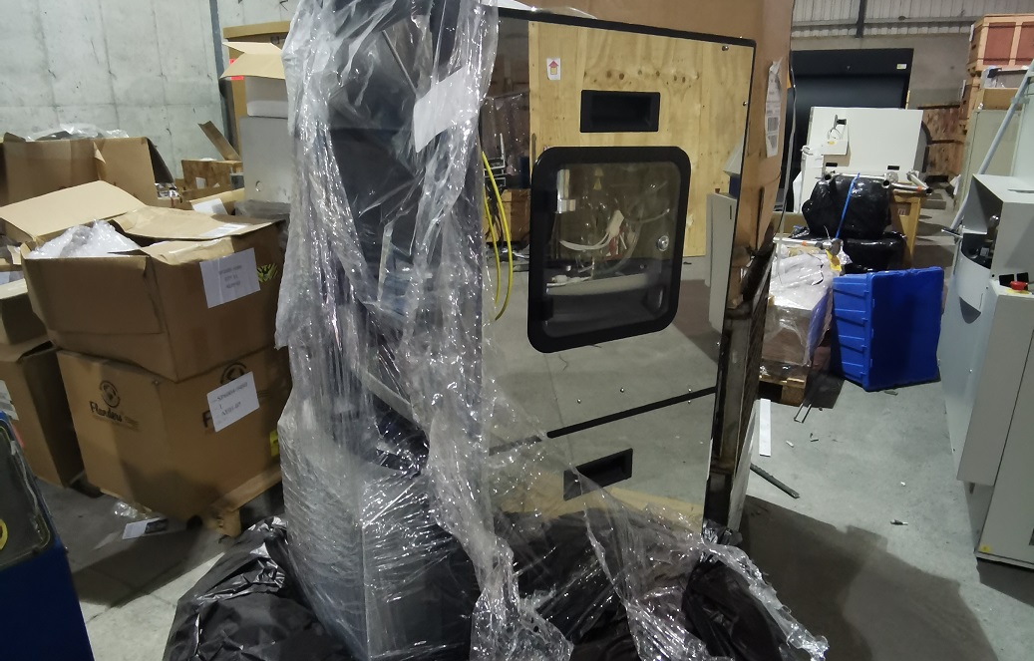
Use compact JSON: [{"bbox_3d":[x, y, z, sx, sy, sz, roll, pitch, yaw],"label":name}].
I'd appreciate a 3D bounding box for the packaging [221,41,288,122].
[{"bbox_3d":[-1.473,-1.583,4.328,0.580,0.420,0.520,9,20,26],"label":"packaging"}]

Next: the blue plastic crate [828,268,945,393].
[{"bbox_3d":[1.950,-0.028,3.615,0.420,0.600,0.330,-5,9,-9],"label":"blue plastic crate"}]

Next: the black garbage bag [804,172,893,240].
[{"bbox_3d":[2.229,-0.825,4.550,0.540,0.390,0.460,9,20,26],"label":"black garbage bag"}]

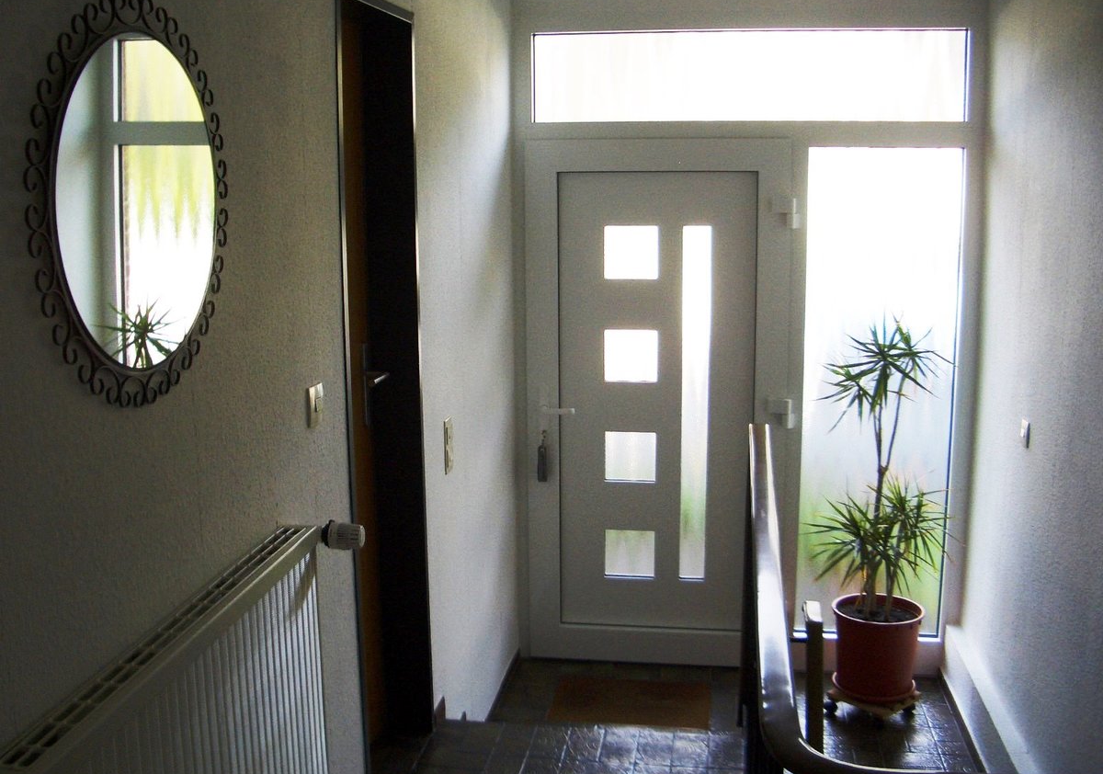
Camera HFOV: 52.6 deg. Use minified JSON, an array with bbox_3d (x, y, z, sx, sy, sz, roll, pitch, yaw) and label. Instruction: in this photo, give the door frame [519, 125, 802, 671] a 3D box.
[{"bbox_3d":[0.405,0.102,4.389,1.000,2.100,0.090,1,11,9],"label":"door frame"}]

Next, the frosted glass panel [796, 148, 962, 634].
[{"bbox_3d":[1.239,0.059,4.255,0.545,1.900,0.030,1,11,9],"label":"frosted glass panel"}]

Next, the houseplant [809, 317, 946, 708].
[{"bbox_3d":[1.177,0.425,3.992,0.520,1.380,0.500,1,11,9],"label":"houseplant"}]

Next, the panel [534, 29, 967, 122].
[{"bbox_3d":[0.712,-1.138,4.103,1.570,0.320,0.030,1,11,9],"label":"panel"}]

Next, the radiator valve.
[{"bbox_3d":[-0.383,0.274,2.042,0.085,0.054,0.050,1,11,9],"label":"radiator valve"}]

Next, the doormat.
[{"bbox_3d":[0.299,1.192,4.231,0.600,0.016,0.400,1,11,9],"label":"doormat"}]

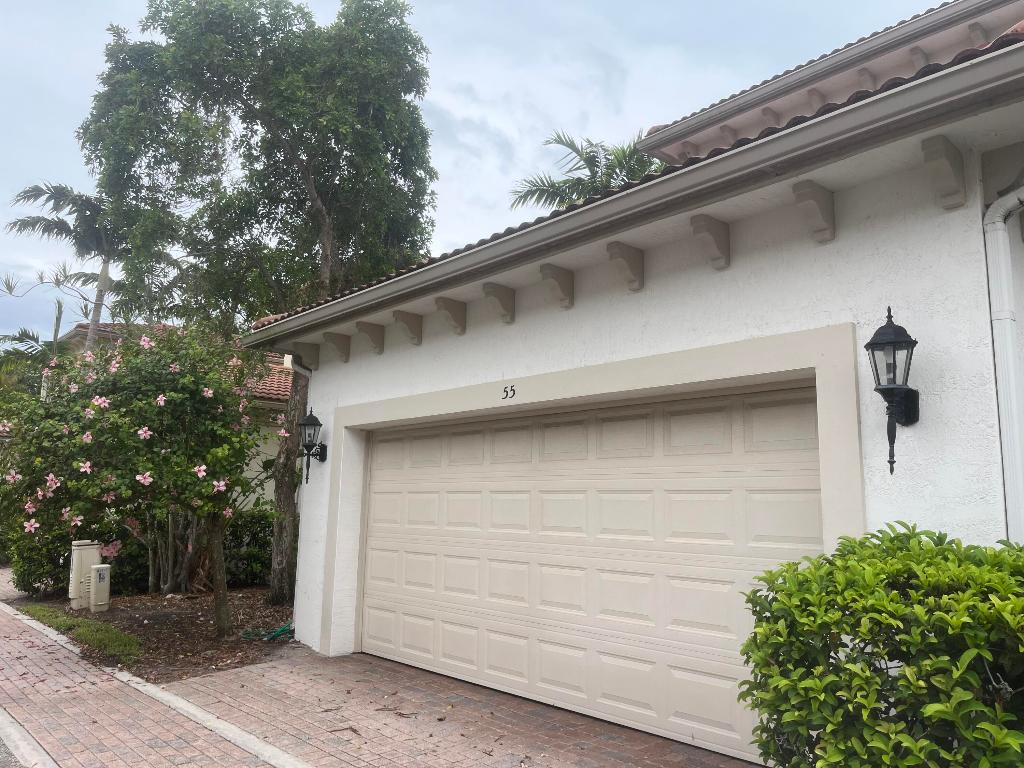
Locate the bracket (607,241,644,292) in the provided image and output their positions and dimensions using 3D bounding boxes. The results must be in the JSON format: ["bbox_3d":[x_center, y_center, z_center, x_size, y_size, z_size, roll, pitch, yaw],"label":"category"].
[{"bbox_3d":[0.717,-0.738,4.835,0.245,0.260,0.092,9,-12,-41],"label":"bracket"}]

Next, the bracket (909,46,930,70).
[{"bbox_3d":[4.481,-3.534,8.480,0.245,0.260,0.092,9,-12,-41],"label":"bracket"}]

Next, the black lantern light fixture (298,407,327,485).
[{"bbox_3d":[-1.986,0.628,7.703,0.299,0.793,0.220,9,-12,-41],"label":"black lantern light fixture"}]

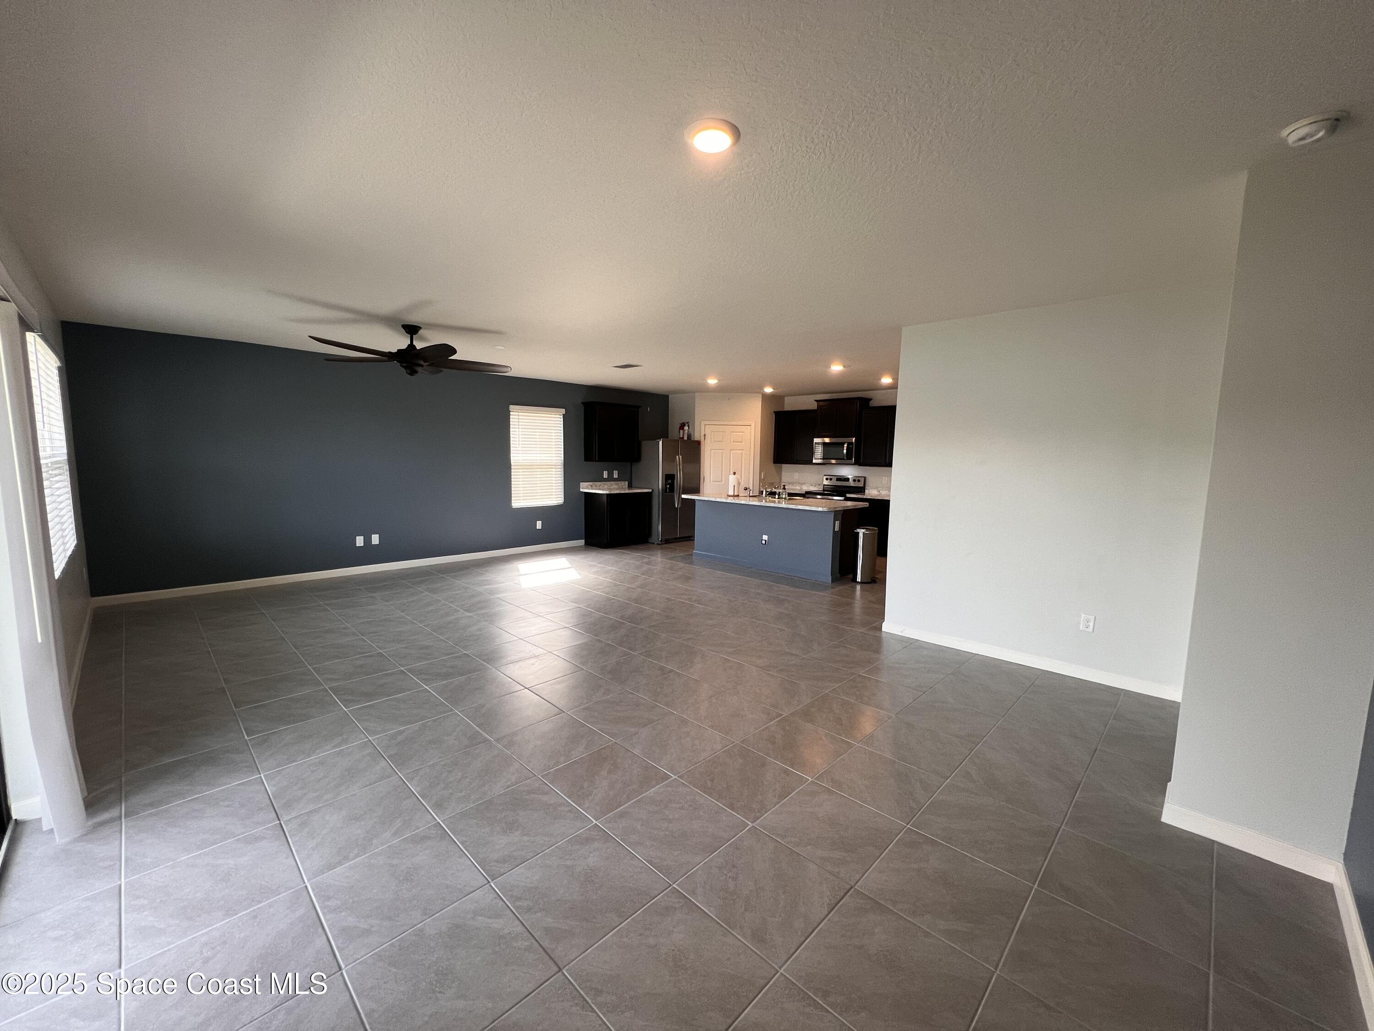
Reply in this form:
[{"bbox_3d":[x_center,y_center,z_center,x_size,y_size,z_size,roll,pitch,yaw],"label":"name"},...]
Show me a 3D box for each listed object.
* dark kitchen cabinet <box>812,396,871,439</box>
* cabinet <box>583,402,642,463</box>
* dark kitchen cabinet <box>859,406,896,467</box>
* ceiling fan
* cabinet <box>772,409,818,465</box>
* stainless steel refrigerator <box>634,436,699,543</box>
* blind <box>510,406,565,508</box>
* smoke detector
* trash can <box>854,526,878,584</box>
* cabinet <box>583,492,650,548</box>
[{"bbox_3d":[2.587,-1.570,8.501,0.823,0.650,0.390,8,10,44],"label":"dark kitchen cabinet"},{"bbox_3d":[-1.240,-1.363,8.605,0.360,0.937,0.965,7,9,44],"label":"cabinet"},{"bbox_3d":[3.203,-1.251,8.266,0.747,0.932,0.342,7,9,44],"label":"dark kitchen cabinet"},{"bbox_3d":[-2.403,-1.438,4.499,1.620,0.440,1.620,7,10,44],"label":"ceiling fan"},{"bbox_3d":[2.026,-1.396,9.348,0.905,0.942,0.342,7,9,44],"label":"cabinet"},{"bbox_3d":[-0.363,-0.460,9.233,0.785,1.763,0.923,7,9,44],"label":"stainless steel refrigerator"},{"bbox_3d":[-2.339,-0.891,8.037,0.070,1.520,0.919,7,10,44],"label":"blind"},{"bbox_3d":[1.991,-1.224,1.639,0.136,0.051,0.136,7,9,44],"label":"smoke detector"},{"bbox_3d":[2.277,0.488,6.552,0.290,0.700,0.310,1,7,0],"label":"trash can"},{"bbox_3d":[-1.184,0.050,8.877,0.640,0.914,0.970,7,10,44],"label":"cabinet"}]

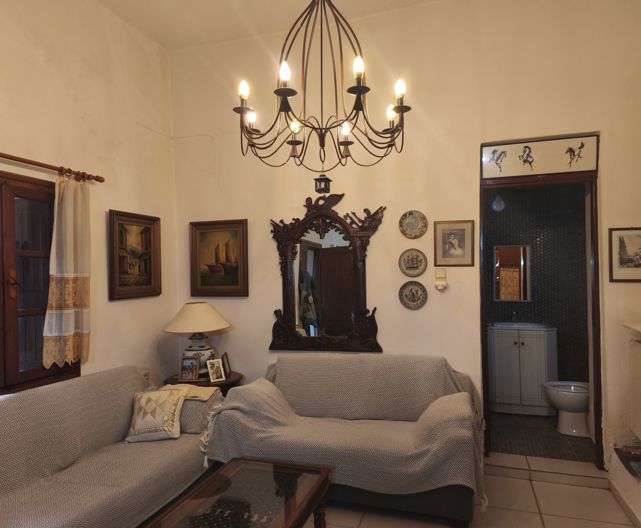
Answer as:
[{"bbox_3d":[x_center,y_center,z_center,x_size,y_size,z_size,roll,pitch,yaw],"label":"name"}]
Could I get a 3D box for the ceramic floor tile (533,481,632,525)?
[{"bbox_3d":[1.587,1.469,2.889,0.475,0.010,0.425,-1,0,16],"label":"ceramic floor tile"}]

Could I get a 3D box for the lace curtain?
[{"bbox_3d":[-1.528,0.043,2.828,0.085,1.110,0.330,-1,0,16],"label":"lace curtain"}]

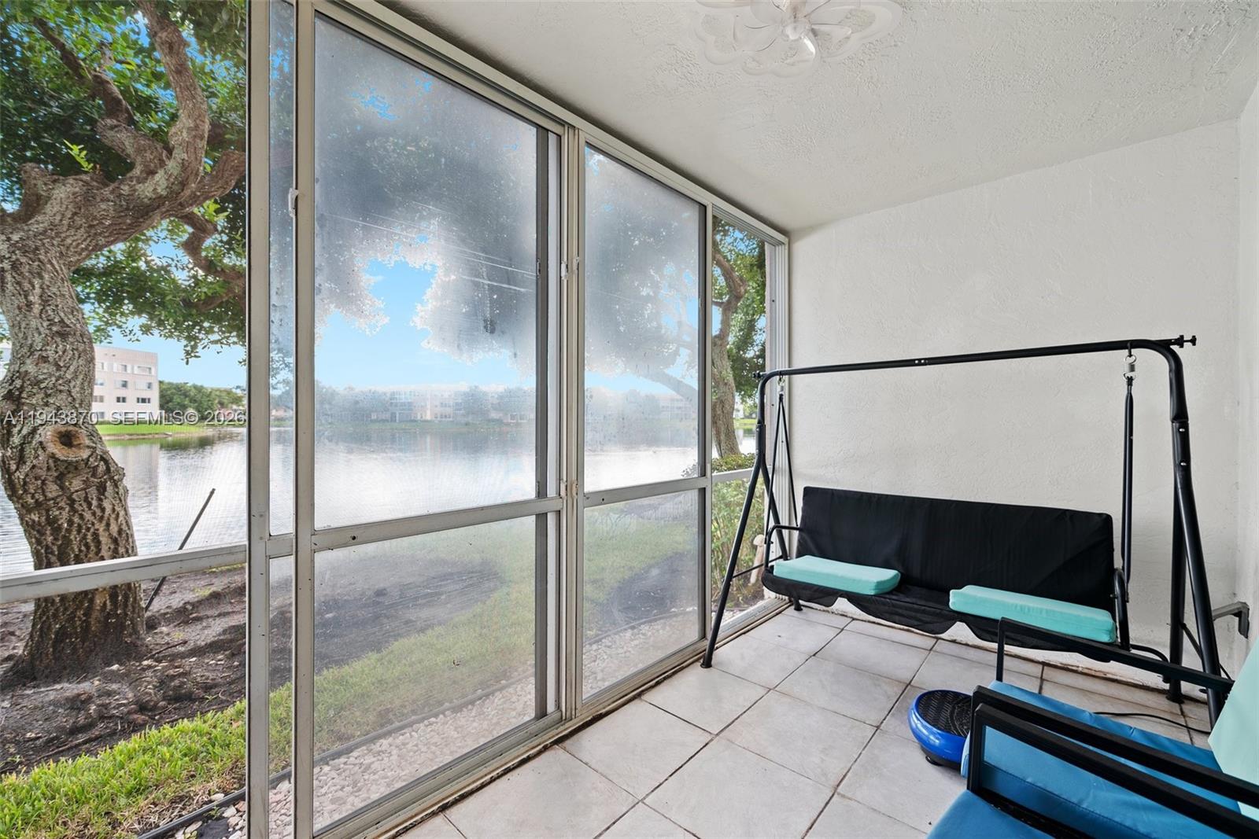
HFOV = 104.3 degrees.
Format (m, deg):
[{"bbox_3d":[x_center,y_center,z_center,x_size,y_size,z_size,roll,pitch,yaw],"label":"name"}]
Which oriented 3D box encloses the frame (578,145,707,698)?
[{"bbox_3d":[0.114,0.005,2.397,0.050,2.420,0.980,-1,-1,43],"label":"frame"}]

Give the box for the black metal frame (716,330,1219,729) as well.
[{"bbox_3d":[1.389,0.472,2.310,1.740,1.525,1.090,-1,-1,43],"label":"black metal frame"}]

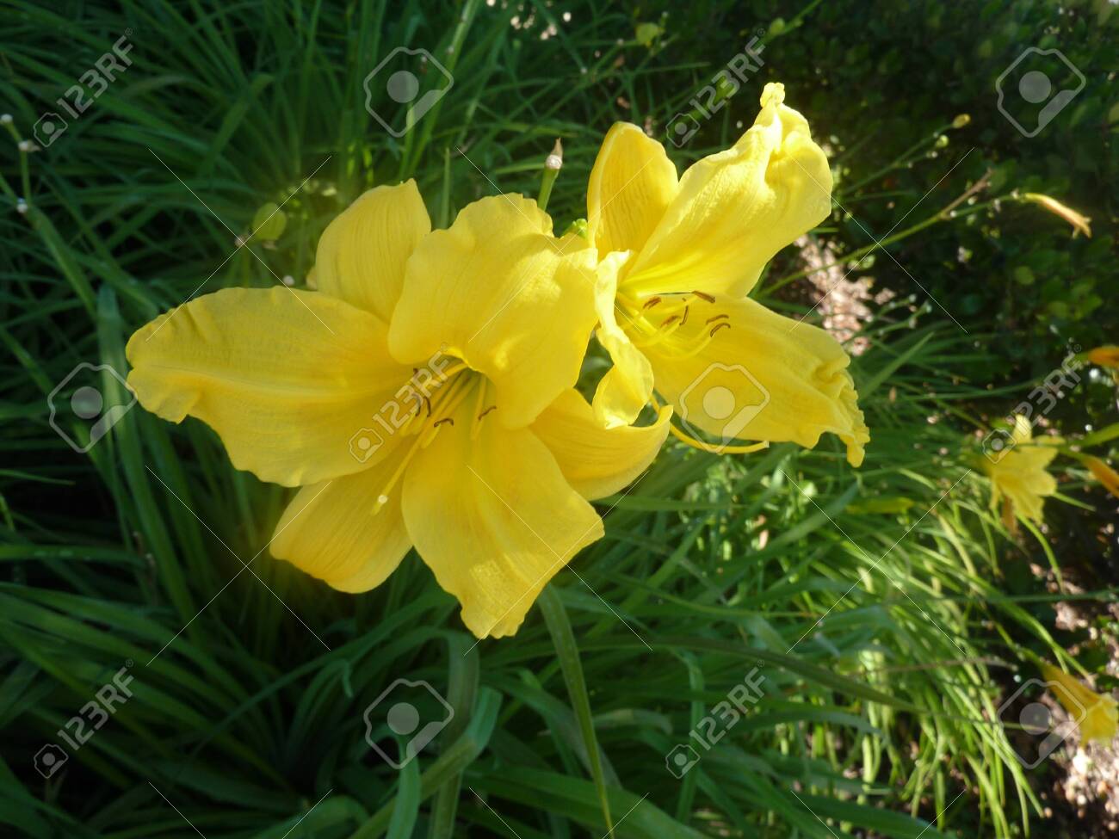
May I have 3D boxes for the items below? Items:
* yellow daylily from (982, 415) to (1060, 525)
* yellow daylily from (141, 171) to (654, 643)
[{"bbox_3d":[0.484,0.053,0.850,0.100,0.105,0.080,-28,43,-32],"label":"yellow daylily"},{"bbox_3d":[-0.044,-0.003,0.235,0.135,0.115,0.080,7,22,10],"label":"yellow daylily"}]

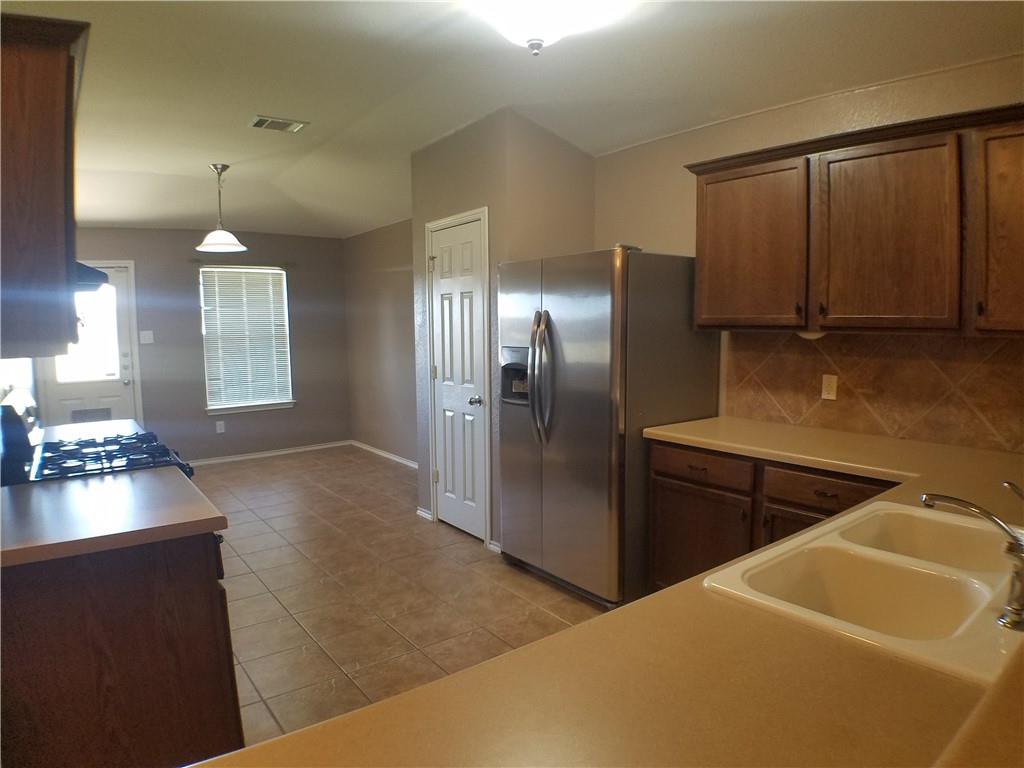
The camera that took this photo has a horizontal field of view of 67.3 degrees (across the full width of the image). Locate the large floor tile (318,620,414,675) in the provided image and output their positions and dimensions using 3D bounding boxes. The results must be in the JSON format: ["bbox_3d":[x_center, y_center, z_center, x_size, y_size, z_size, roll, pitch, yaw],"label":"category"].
[{"bbox_3d":[-0.623,1.141,3.337,0.335,0.010,0.335,-5,8,-33],"label":"large floor tile"}]

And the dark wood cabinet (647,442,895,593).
[{"bbox_3d":[1.174,0.697,3.101,0.600,0.880,1.100,-6,8,-38],"label":"dark wood cabinet"}]

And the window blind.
[{"bbox_3d":[-2.510,-0.432,7.309,0.810,1.330,0.060,-5,8,-33],"label":"window blind"}]

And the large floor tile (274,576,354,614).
[{"bbox_3d":[-1.032,1.100,3.978,0.338,0.012,0.365,-5,6,-34],"label":"large floor tile"}]

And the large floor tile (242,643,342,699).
[{"bbox_3d":[-0.896,1.169,3.137,0.338,0.012,0.365,-5,6,-34],"label":"large floor tile"}]

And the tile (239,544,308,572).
[{"bbox_3d":[-1.377,1.021,4.469,0.335,0.010,0.335,-5,8,-33],"label":"tile"}]

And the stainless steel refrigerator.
[{"bbox_3d":[0.495,0.170,4.242,0.780,1.725,0.970,-4,6,-33],"label":"stainless steel refrigerator"}]

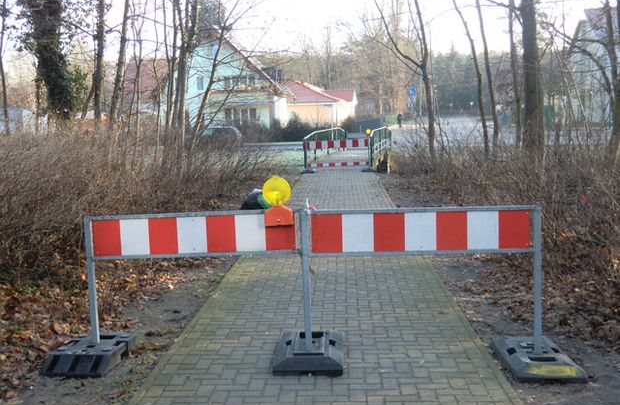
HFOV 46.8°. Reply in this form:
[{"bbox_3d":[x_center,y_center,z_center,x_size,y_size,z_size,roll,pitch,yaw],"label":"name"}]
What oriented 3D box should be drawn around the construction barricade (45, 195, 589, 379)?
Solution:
[{"bbox_3d":[-0.005,0.545,4.700,3.380,1.030,0.720,-1,6,6],"label":"construction barricade"}]

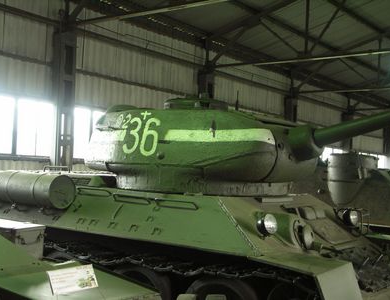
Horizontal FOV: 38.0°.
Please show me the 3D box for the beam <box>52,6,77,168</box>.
[{"bbox_3d":[-3.007,-0.511,12.739,0.278,5.449,0.407,0,-4,38],"label":"beam"}]

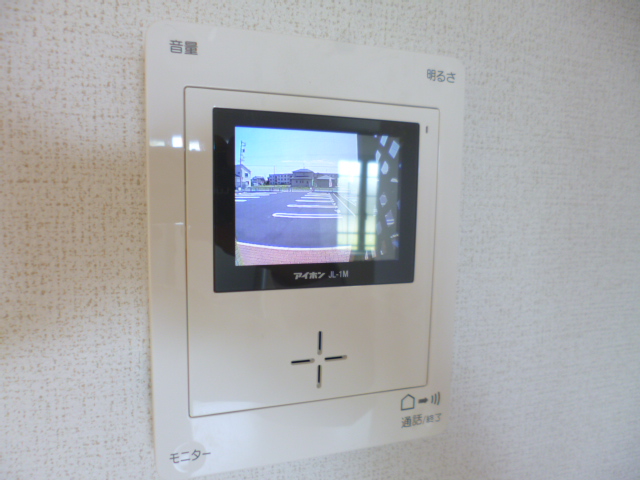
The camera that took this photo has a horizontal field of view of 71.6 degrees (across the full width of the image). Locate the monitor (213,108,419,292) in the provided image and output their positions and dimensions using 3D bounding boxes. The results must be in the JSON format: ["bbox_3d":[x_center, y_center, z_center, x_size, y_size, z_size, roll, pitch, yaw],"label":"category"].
[{"bbox_3d":[0.000,-0.015,0.186,0.087,0.070,0.010,-1,6,-18],"label":"monitor"}]

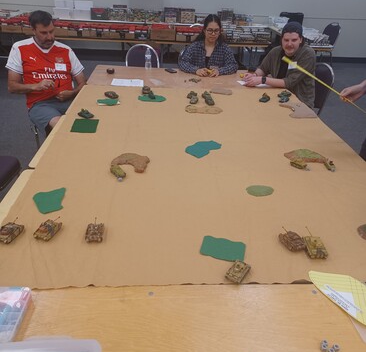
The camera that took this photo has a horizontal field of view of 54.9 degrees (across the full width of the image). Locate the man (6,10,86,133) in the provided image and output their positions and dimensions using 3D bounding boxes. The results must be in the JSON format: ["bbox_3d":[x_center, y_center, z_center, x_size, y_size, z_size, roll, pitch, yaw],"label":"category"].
[{"bbox_3d":[-1.135,-0.676,2.994,0.570,1.320,0.680,-17,35,-30],"label":"man"}]

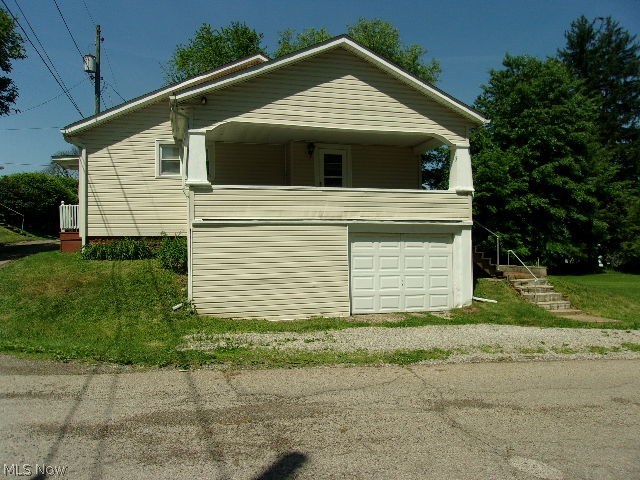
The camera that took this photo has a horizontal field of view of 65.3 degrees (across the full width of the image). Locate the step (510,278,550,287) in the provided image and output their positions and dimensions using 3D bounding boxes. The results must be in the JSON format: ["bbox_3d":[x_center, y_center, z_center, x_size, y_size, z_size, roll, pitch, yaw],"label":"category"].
[{"bbox_3d":[5.650,1.143,13.553,1.080,0.179,0.312,-1,-1,-17],"label":"step"}]

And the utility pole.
[{"bbox_3d":[-9.733,-4.514,21.948,0.280,9.968,0.280,-1,-1,-17],"label":"utility pole"}]

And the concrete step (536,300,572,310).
[{"bbox_3d":[5.914,1.668,12.711,1.080,0.179,0.312,-1,-1,-17],"label":"concrete step"}]

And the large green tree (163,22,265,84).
[{"bbox_3d":[-6.301,-6.234,29.928,7.300,13.676,7.300,-1,-1,-17],"label":"large green tree"}]

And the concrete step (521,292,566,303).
[{"bbox_3d":[5.826,1.493,12.992,1.080,0.179,0.312,-1,-1,-17],"label":"concrete step"}]

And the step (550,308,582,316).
[{"bbox_3d":[6.002,1.843,12.430,1.080,0.179,0.312,-1,-1,-17],"label":"step"}]

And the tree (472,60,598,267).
[{"bbox_3d":[8.185,-2.991,18.957,5.800,8.140,5.800,-1,-1,-17],"label":"tree"}]

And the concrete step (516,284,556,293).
[{"bbox_3d":[5.738,1.318,13.272,1.080,0.179,0.312,-1,-1,-17],"label":"concrete step"}]

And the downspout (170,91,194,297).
[{"bbox_3d":[-2.945,-0.864,10.627,0.320,4.255,0.280,-1,-1,-17],"label":"downspout"}]

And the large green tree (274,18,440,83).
[{"bbox_3d":[2.703,-6.853,31.923,10.300,14.694,10.300,-1,-1,-17],"label":"large green tree"}]

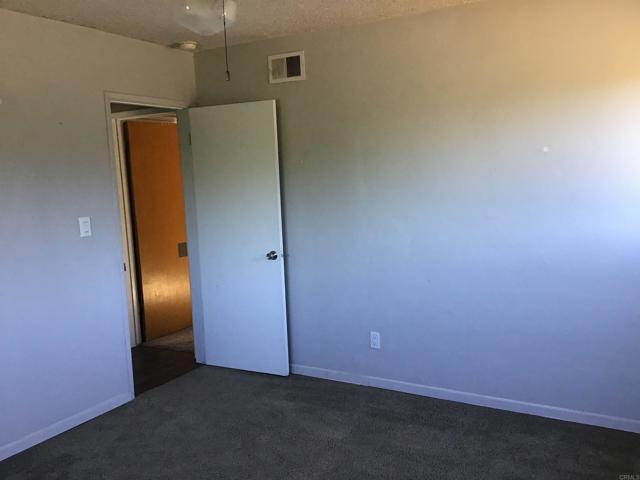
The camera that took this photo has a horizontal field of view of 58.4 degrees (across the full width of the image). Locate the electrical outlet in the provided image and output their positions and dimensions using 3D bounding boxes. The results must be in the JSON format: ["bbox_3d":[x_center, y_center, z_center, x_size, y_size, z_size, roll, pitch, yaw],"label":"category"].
[{"bbox_3d":[0.377,0.688,3.934,0.070,0.116,0.016,2,8,30],"label":"electrical outlet"}]

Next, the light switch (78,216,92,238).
[{"bbox_3d":[-1.460,-0.083,3.578,0.018,0.118,0.077,2,8,30],"label":"light switch"}]

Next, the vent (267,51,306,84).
[{"bbox_3d":[-0.242,-1.205,4.005,0.298,0.195,0.025,2,8,30],"label":"vent"}]

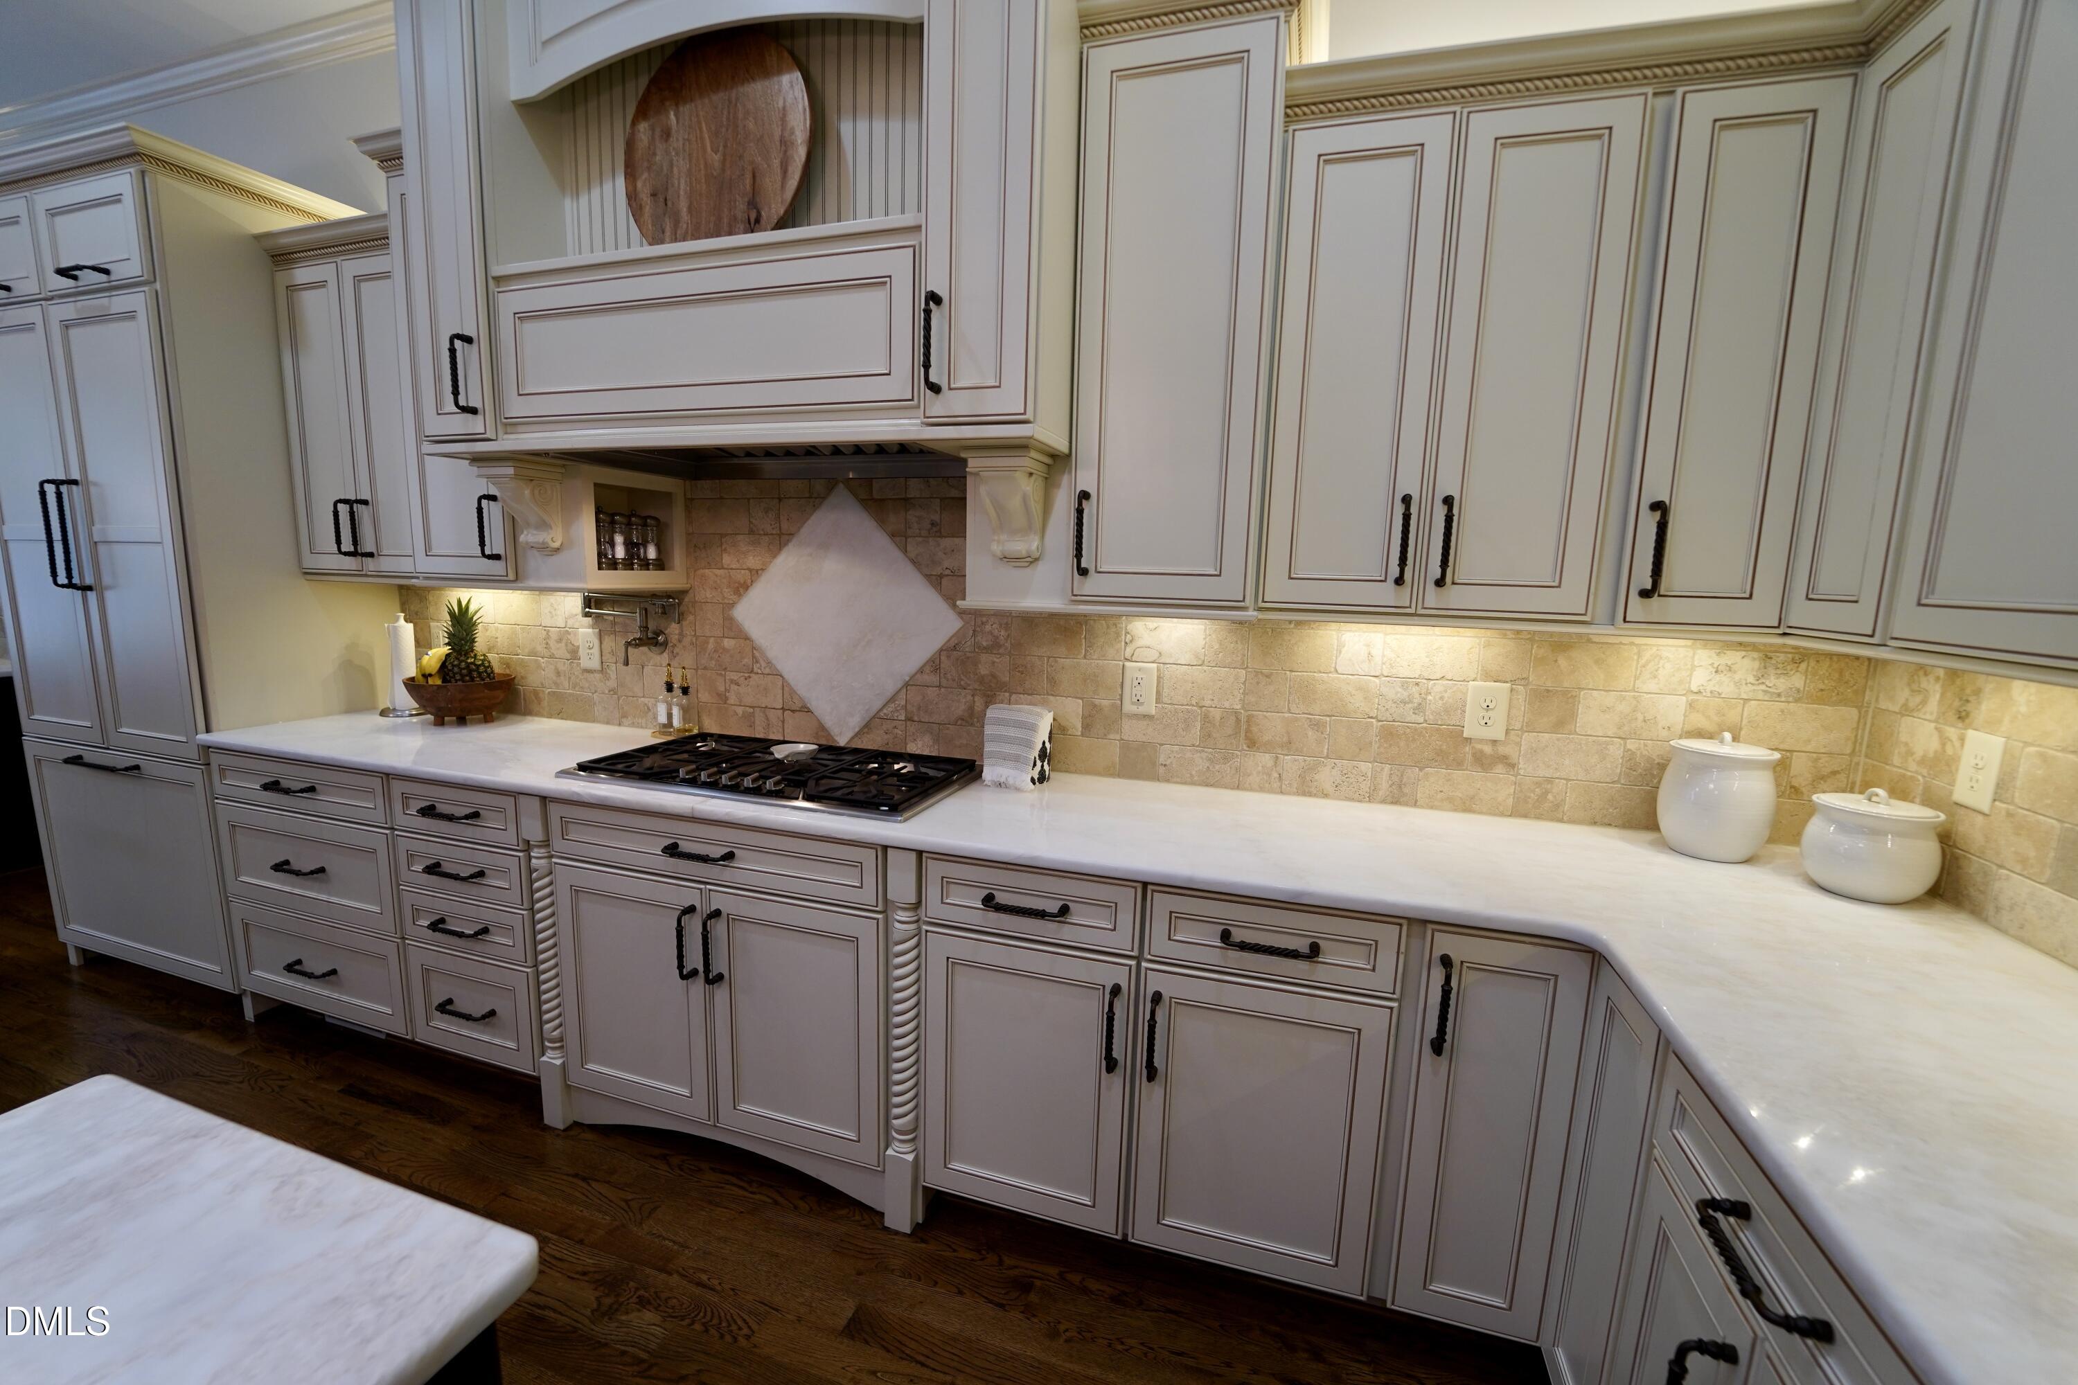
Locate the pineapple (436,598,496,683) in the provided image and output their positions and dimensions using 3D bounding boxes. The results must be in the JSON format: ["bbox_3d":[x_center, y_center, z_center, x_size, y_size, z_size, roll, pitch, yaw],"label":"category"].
[{"bbox_3d":[-1.784,-0.116,2.513,0.145,0.345,0.145,4,9,17],"label":"pineapple"}]

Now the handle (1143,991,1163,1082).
[{"bbox_3d":[0.219,0.661,1.538,0.019,0.169,0.045,4,9,17],"label":"handle"}]

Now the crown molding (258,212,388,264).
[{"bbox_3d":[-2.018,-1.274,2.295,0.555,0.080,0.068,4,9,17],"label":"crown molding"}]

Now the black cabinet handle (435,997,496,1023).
[{"bbox_3d":[-1.515,0.839,2.135,0.176,0.016,0.038,4,9,16],"label":"black cabinet handle"}]

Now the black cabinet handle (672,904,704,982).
[{"bbox_3d":[-0.802,0.578,1.852,0.019,0.169,0.045,4,9,17],"label":"black cabinet handle"}]

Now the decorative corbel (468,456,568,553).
[{"bbox_3d":[-1.341,-0.480,2.091,0.153,0.241,0.142,4,9,17],"label":"decorative corbel"}]

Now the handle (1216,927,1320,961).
[{"bbox_3d":[0.415,0.457,1.452,0.169,0.019,0.045,4,9,17],"label":"handle"}]

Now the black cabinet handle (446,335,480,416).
[{"bbox_3d":[-1.308,-0.725,1.842,0.019,0.169,0.045,4,9,17],"label":"black cabinet handle"}]

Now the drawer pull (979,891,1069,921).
[{"bbox_3d":[-0.030,0.429,1.627,0.176,0.016,0.038,4,9,16],"label":"drawer pull"}]

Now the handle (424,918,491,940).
[{"bbox_3d":[-1.514,0.617,2.105,0.176,0.016,0.038,4,9,16],"label":"handle"}]

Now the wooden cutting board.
[{"bbox_3d":[-0.708,-1.196,1.780,0.490,0.490,0.022,4,3,17],"label":"wooden cutting board"}]

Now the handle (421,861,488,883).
[{"bbox_3d":[-1.505,0.462,2.080,0.176,0.016,0.038,4,9,16],"label":"handle"}]

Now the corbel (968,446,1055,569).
[{"bbox_3d":[-0.065,-0.379,1.702,0.142,0.230,0.162,4,9,16],"label":"corbel"}]

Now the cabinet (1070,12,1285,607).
[{"bbox_3d":[0.315,-0.750,1.804,0.378,1.092,0.390,4,9,16],"label":"cabinet"}]

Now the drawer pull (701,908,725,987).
[{"bbox_3d":[-0.754,0.586,1.864,0.016,0.176,0.038,4,9,16],"label":"drawer pull"}]

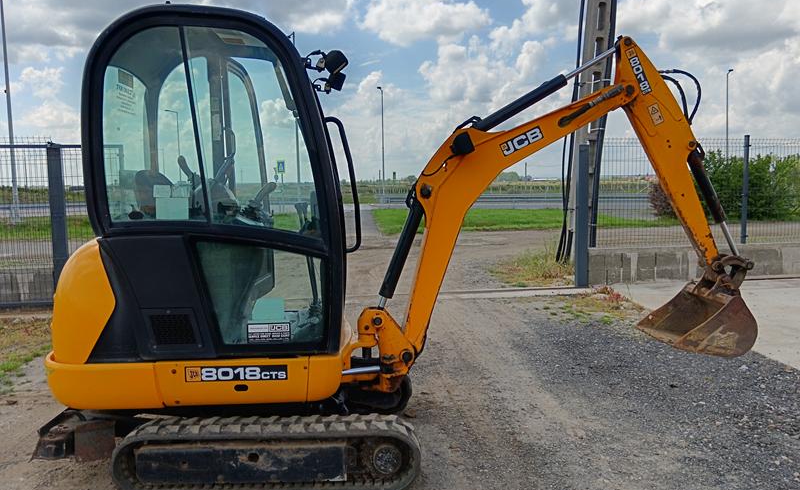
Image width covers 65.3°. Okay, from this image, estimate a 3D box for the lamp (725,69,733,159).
[{"bbox_3d":[22.300,-7.500,42.600,0.420,8.700,0.250,-1,6,0],"label":"lamp"}]

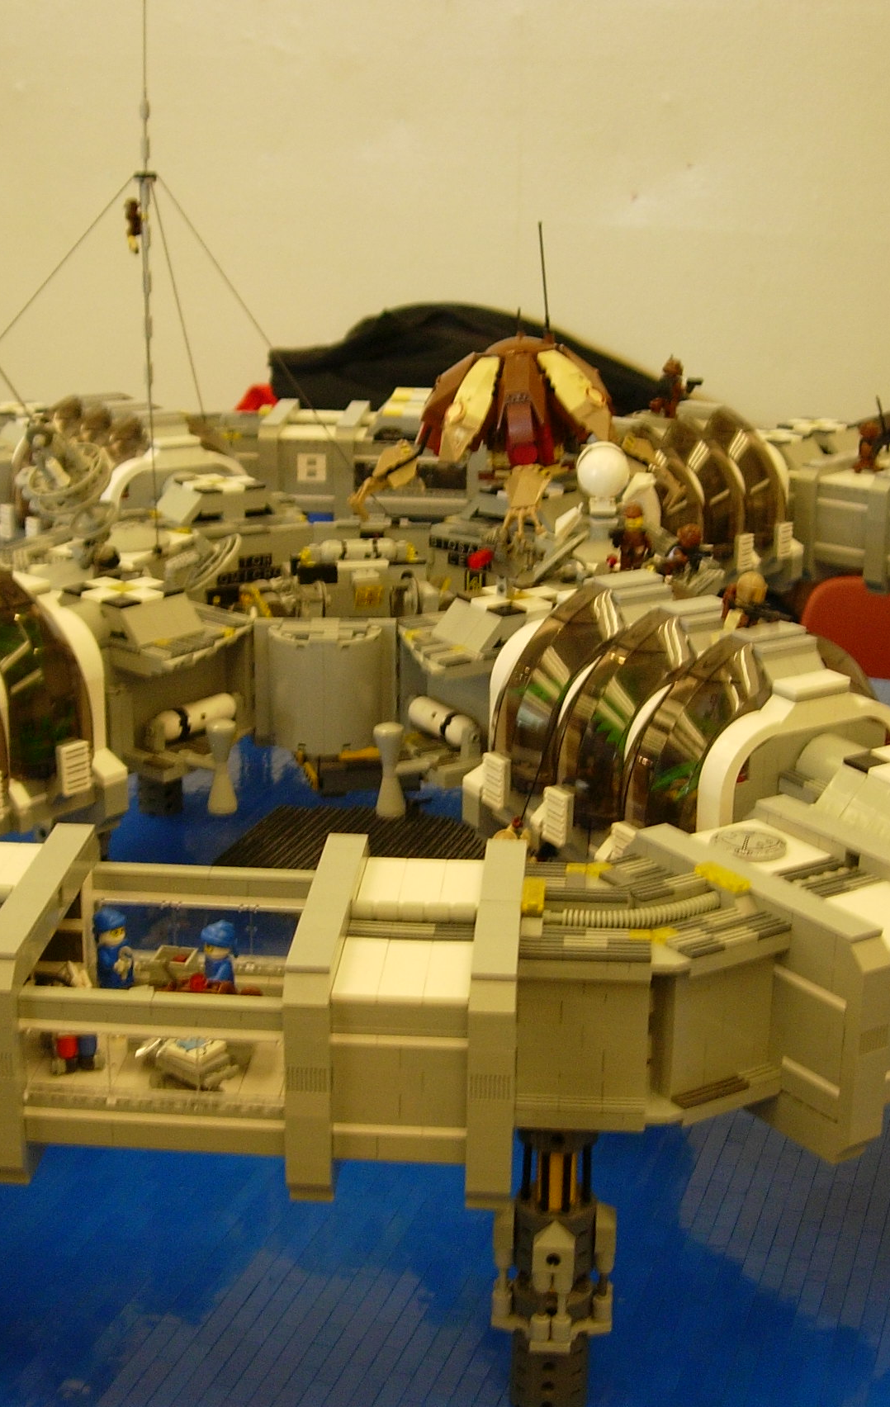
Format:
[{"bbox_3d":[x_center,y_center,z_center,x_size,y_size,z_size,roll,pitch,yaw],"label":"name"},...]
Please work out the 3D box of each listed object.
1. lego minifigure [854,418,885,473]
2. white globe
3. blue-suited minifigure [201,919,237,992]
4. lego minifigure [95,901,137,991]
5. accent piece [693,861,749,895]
[{"bbox_3d":[0.323,-0.195,1.556,0.022,0.040,0.024,12,21,30],"label":"lego minifigure"},{"bbox_3d":[0.096,-0.141,1.243,0.033,0.033,0.033,2,19,4],"label":"white globe"},{"bbox_3d":[-0.088,0.107,0.806,0.019,0.043,0.025,-13,23,-36],"label":"blue-suited minifigure"},{"bbox_3d":[-0.132,0.103,0.815,0.019,0.043,0.025,15,23,36],"label":"lego minifigure"},{"bbox_3d":[0.107,0.067,0.799,0.008,0.004,0.024,-11,22,-32],"label":"accent piece"}]

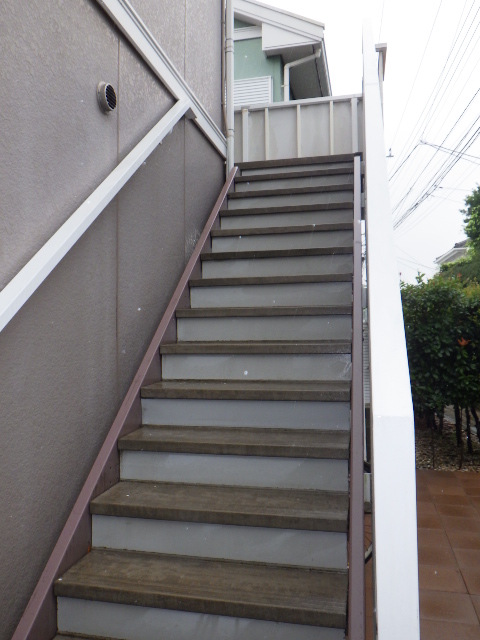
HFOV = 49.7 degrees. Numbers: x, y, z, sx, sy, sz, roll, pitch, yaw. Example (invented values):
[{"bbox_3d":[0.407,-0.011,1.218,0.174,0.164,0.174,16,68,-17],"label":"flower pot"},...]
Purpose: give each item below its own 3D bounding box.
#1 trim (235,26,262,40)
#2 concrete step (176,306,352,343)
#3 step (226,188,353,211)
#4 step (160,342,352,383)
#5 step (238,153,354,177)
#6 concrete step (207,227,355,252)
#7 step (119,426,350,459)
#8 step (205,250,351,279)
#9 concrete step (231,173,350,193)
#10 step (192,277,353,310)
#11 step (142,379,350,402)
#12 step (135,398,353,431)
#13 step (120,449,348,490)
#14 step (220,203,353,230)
[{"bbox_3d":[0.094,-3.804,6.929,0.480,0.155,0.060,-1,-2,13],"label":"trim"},{"bbox_3d":[0.147,0.040,3.019,0.994,0.200,0.280,-1,-2,13],"label":"concrete step"},{"bbox_3d":[0.418,-0.925,4.169,0.985,0.191,0.264,-1,0,14],"label":"step"},{"bbox_3d":[0.093,0.233,2.780,0.994,0.200,0.280,-1,-2,13],"label":"step"},{"bbox_3d":[0.527,-1.308,4.643,0.985,0.191,0.264,-1,0,14],"label":"step"},{"bbox_3d":[0.310,-0.541,3.736,0.994,0.200,0.280,-1,-2,13],"label":"concrete step"},{"bbox_3d":[-0.017,0.548,2.303,0.994,0.055,0.280,-1,-2,13],"label":"step"},{"bbox_3d":[0.256,-0.348,3.497,0.994,0.200,0.280,-1,-2,13],"label":"step"},{"bbox_3d":[0.472,-1.116,4.406,0.985,0.191,0.264,-1,0,14],"label":"concrete step"},{"bbox_3d":[0.200,-0.159,3.222,0.985,0.191,0.264,-1,0,14],"label":"step"},{"bbox_3d":[0.035,0.344,2.511,0.985,0.046,0.264,-1,0,14],"label":"step"},{"bbox_3d":[0.040,0.449,2.545,0.994,0.165,0.250,-1,-2,13],"label":"step"},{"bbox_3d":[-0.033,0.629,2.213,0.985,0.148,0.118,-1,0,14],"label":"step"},{"bbox_3d":[0.363,-0.733,3.932,0.985,0.191,0.264,-1,0,14],"label":"step"}]

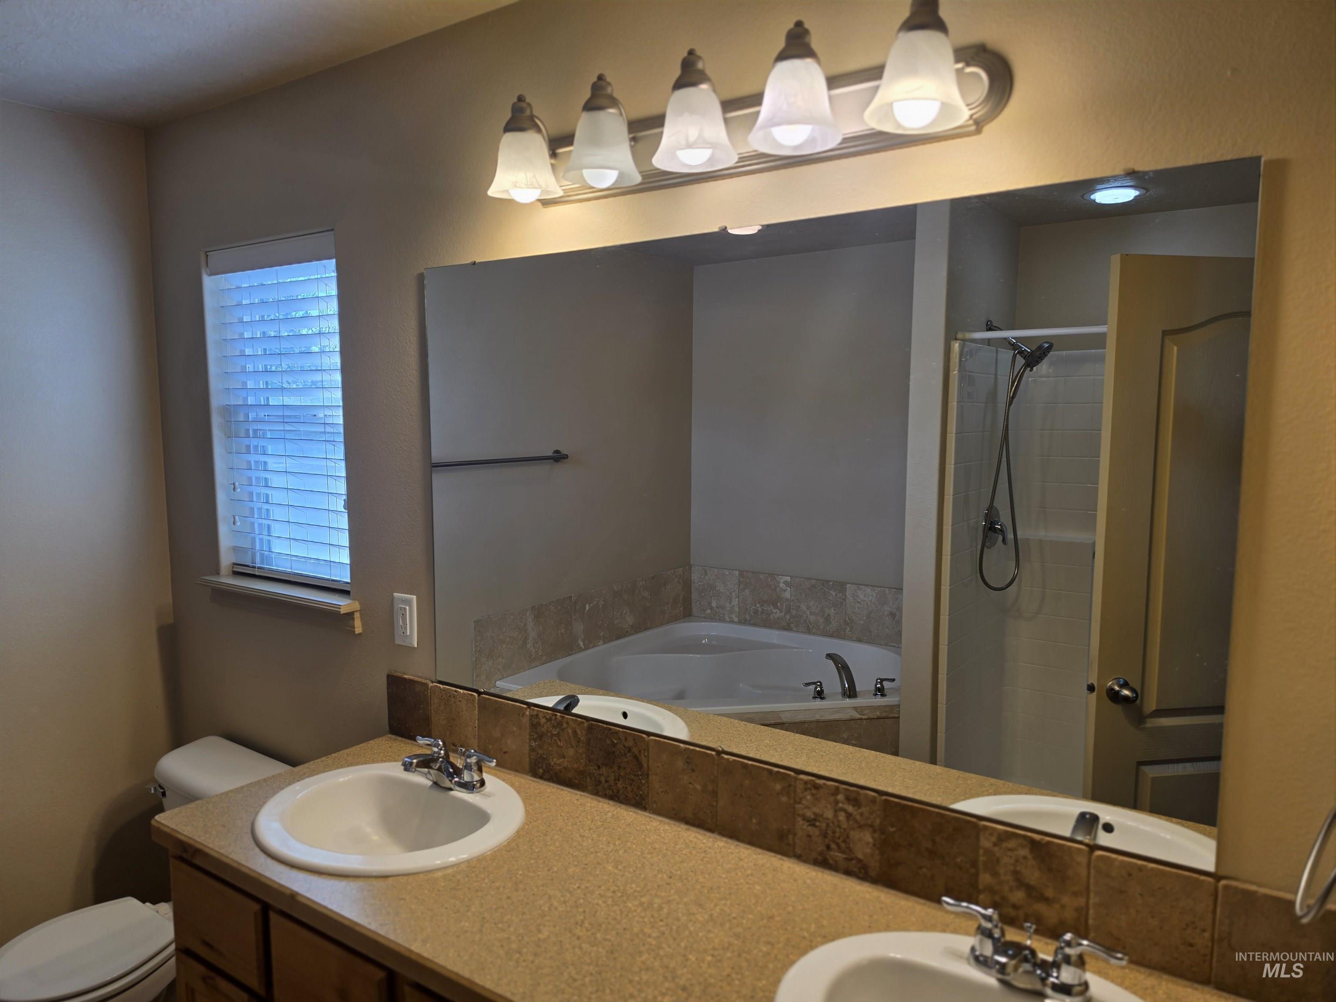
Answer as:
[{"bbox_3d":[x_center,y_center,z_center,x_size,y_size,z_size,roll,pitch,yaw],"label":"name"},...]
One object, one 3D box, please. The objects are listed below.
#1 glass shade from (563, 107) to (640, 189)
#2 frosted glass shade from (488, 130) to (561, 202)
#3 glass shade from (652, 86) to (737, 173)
[{"bbox_3d":[-0.110,-0.601,1.500,0.137,0.104,0.137,0,6,0],"label":"glass shade"},{"bbox_3d":[-0.257,-0.610,1.597,0.137,0.104,0.137,0,6,0],"label":"frosted glass shade"},{"bbox_3d":[0.043,-0.591,1.400,0.137,0.104,0.137,0,6,0],"label":"glass shade"}]

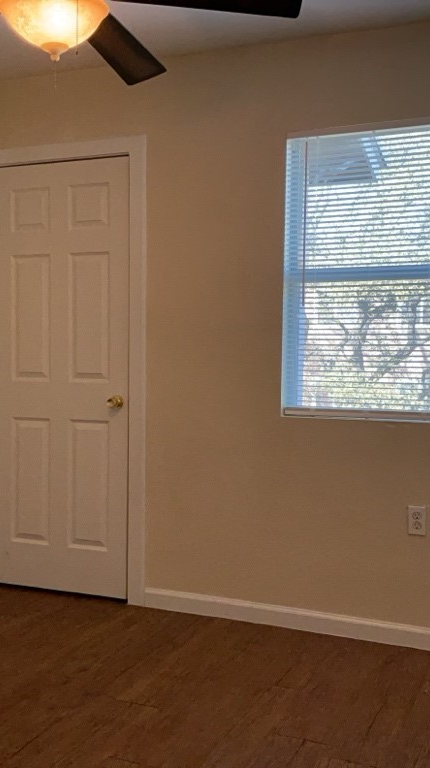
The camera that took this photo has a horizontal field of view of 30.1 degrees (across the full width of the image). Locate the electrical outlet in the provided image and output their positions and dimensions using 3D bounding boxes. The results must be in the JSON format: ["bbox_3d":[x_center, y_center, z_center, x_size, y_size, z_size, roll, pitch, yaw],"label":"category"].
[{"bbox_3d":[0.807,0.549,3.192,0.070,0.114,0.010,2,2,22],"label":"electrical outlet"}]

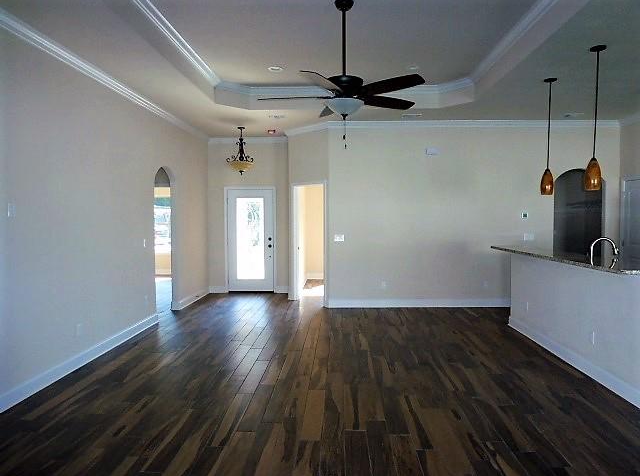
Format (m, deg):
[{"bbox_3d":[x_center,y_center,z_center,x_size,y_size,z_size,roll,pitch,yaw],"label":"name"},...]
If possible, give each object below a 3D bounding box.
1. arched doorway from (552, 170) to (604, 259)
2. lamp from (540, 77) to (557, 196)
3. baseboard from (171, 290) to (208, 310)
[{"bbox_3d":[4.254,0.029,7.366,0.820,2.320,0.140,0,3,1],"label":"arched doorway"},{"bbox_3d":[2.568,-1.122,4.973,0.152,1.287,0.152,0,3,1],"label":"lamp"},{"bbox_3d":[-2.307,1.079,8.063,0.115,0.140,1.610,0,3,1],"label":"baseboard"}]

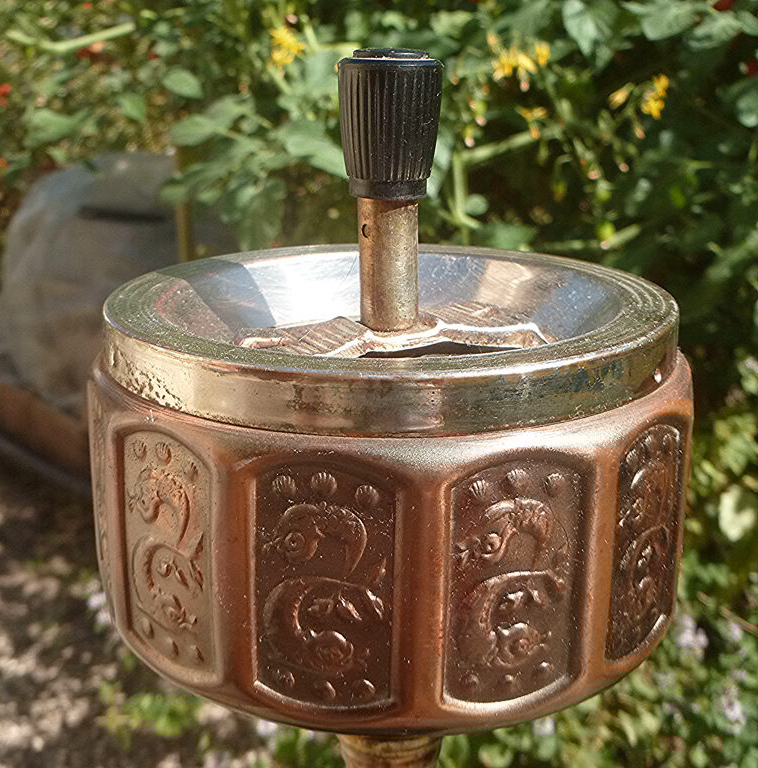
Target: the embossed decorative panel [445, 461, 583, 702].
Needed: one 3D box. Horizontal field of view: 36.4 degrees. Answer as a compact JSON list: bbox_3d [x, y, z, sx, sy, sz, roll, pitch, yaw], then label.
[{"bbox_3d":[0.024,0.036,0.211,0.026,0.046,0.004,-6,18,-18],"label":"embossed decorative panel"}]

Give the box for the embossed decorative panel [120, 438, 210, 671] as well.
[{"bbox_3d":[-0.040,0.032,0.223,0.026,0.046,0.004,14,22,39],"label":"embossed decorative panel"}]

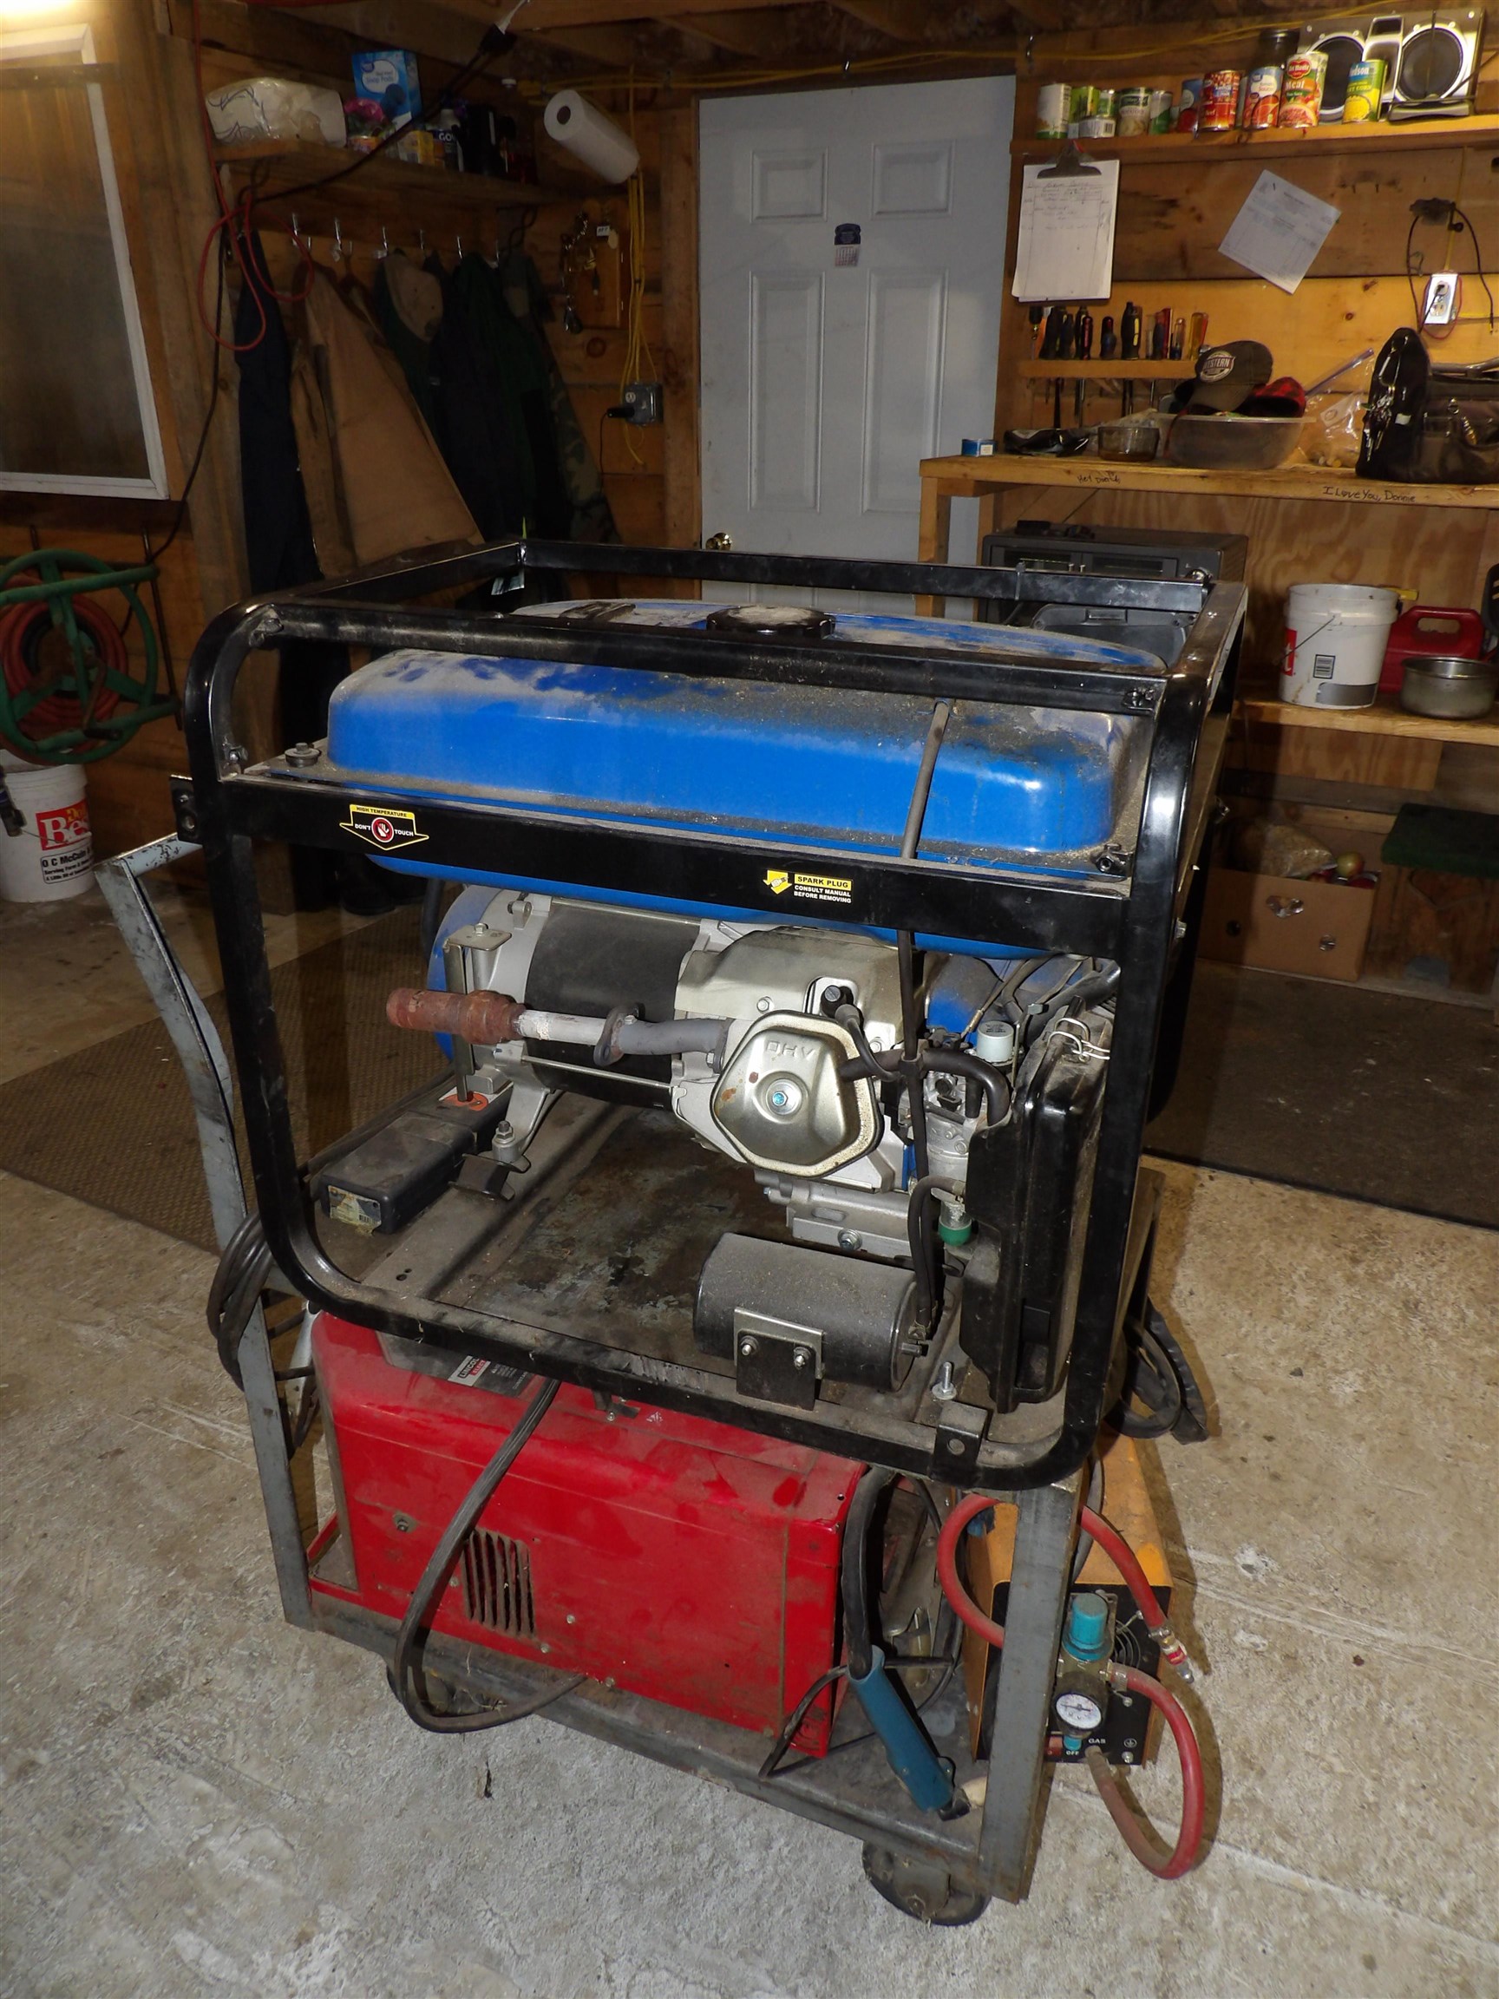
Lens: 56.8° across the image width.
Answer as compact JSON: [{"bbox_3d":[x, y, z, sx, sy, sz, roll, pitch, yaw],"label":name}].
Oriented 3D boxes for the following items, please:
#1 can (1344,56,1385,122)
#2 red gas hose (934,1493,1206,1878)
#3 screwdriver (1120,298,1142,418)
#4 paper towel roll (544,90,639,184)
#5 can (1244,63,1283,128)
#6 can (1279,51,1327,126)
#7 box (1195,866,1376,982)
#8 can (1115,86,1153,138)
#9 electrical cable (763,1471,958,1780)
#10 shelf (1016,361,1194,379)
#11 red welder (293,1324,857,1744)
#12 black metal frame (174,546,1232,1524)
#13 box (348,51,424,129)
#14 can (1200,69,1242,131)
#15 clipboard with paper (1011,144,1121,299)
[{"bbox_3d":[1.267,-1.868,2.863,0.072,0.113,0.072,12,28,23],"label":"can"},{"bbox_3d":[0.277,0.612,1.242,0.231,0.387,0.149,0,26,0],"label":"red gas hose"},{"bbox_3d":[0.940,-1.589,3.441,0.028,0.259,0.028,12,28,23],"label":"screwdriver"},{"bbox_3d":[-0.406,-2.282,3.694,0.125,0.125,0.280,15,10,28],"label":"paper towel roll"},{"bbox_3d":[1.147,-2.018,3.097,0.073,0.109,0.073,11,26,23],"label":"can"},{"bbox_3d":[1.163,-1.900,2.908,0.080,0.138,0.080,12,28,23],"label":"can"},{"bbox_3d":[1.383,-0.242,3.530,0.376,0.237,0.320,12,28,23],"label":"box"},{"bbox_3d":[0.848,-1.942,3.051,0.070,0.099,0.070,12,28,23],"label":"can"},{"bbox_3d":[0.104,0.582,1.296,0.134,0.328,0.119,12,28,23],"label":"electrical cable"},{"bbox_3d":[0.926,-1.596,3.516,0.479,0.039,0.090,11,26,23],"label":"shelf"},{"bbox_3d":[-0.145,0.481,1.442,0.580,0.310,0.265,9,25,18],"label":"red welder"},{"bbox_3d":[0.000,-0.043,1.251,0.745,0.630,0.492,10,27,19],"label":"black metal frame"},{"bbox_3d":[-0.848,-2.109,3.268,0.147,0.195,0.054,11,26,23],"label":"box"},{"bbox_3d":[1.008,-1.923,2.978,0.075,0.112,0.075,12,28,23],"label":"can"},{"bbox_3d":[0.728,-1.767,3.161,0.230,0.322,0.025,12,28,23],"label":"clipboard with paper"}]

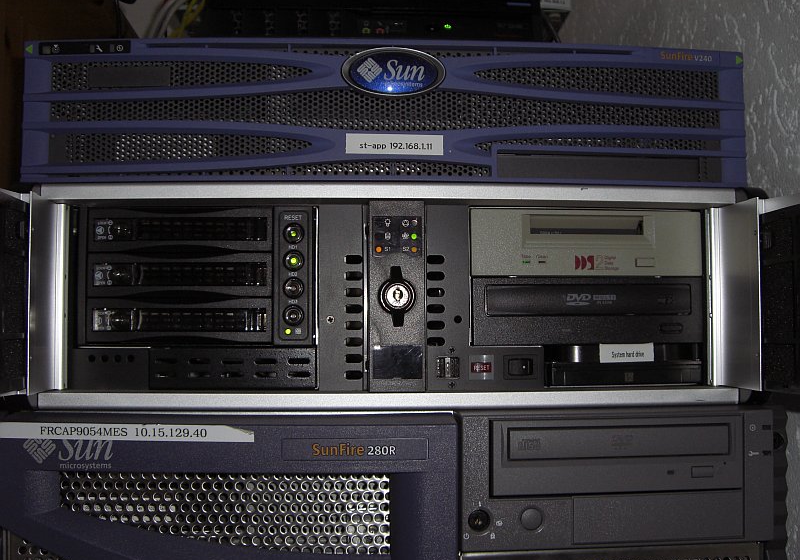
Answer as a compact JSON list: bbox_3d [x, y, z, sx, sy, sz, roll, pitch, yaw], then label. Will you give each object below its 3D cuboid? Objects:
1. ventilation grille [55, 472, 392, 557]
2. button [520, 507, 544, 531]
[{"bbox_3d":[-0.096,0.130,0.492,0.182,0.045,0.005,0,-3,-4],"label":"ventilation grille"},{"bbox_3d":[0.074,0.135,0.495,0.013,0.013,0.005,0,-3,-5],"label":"button"}]

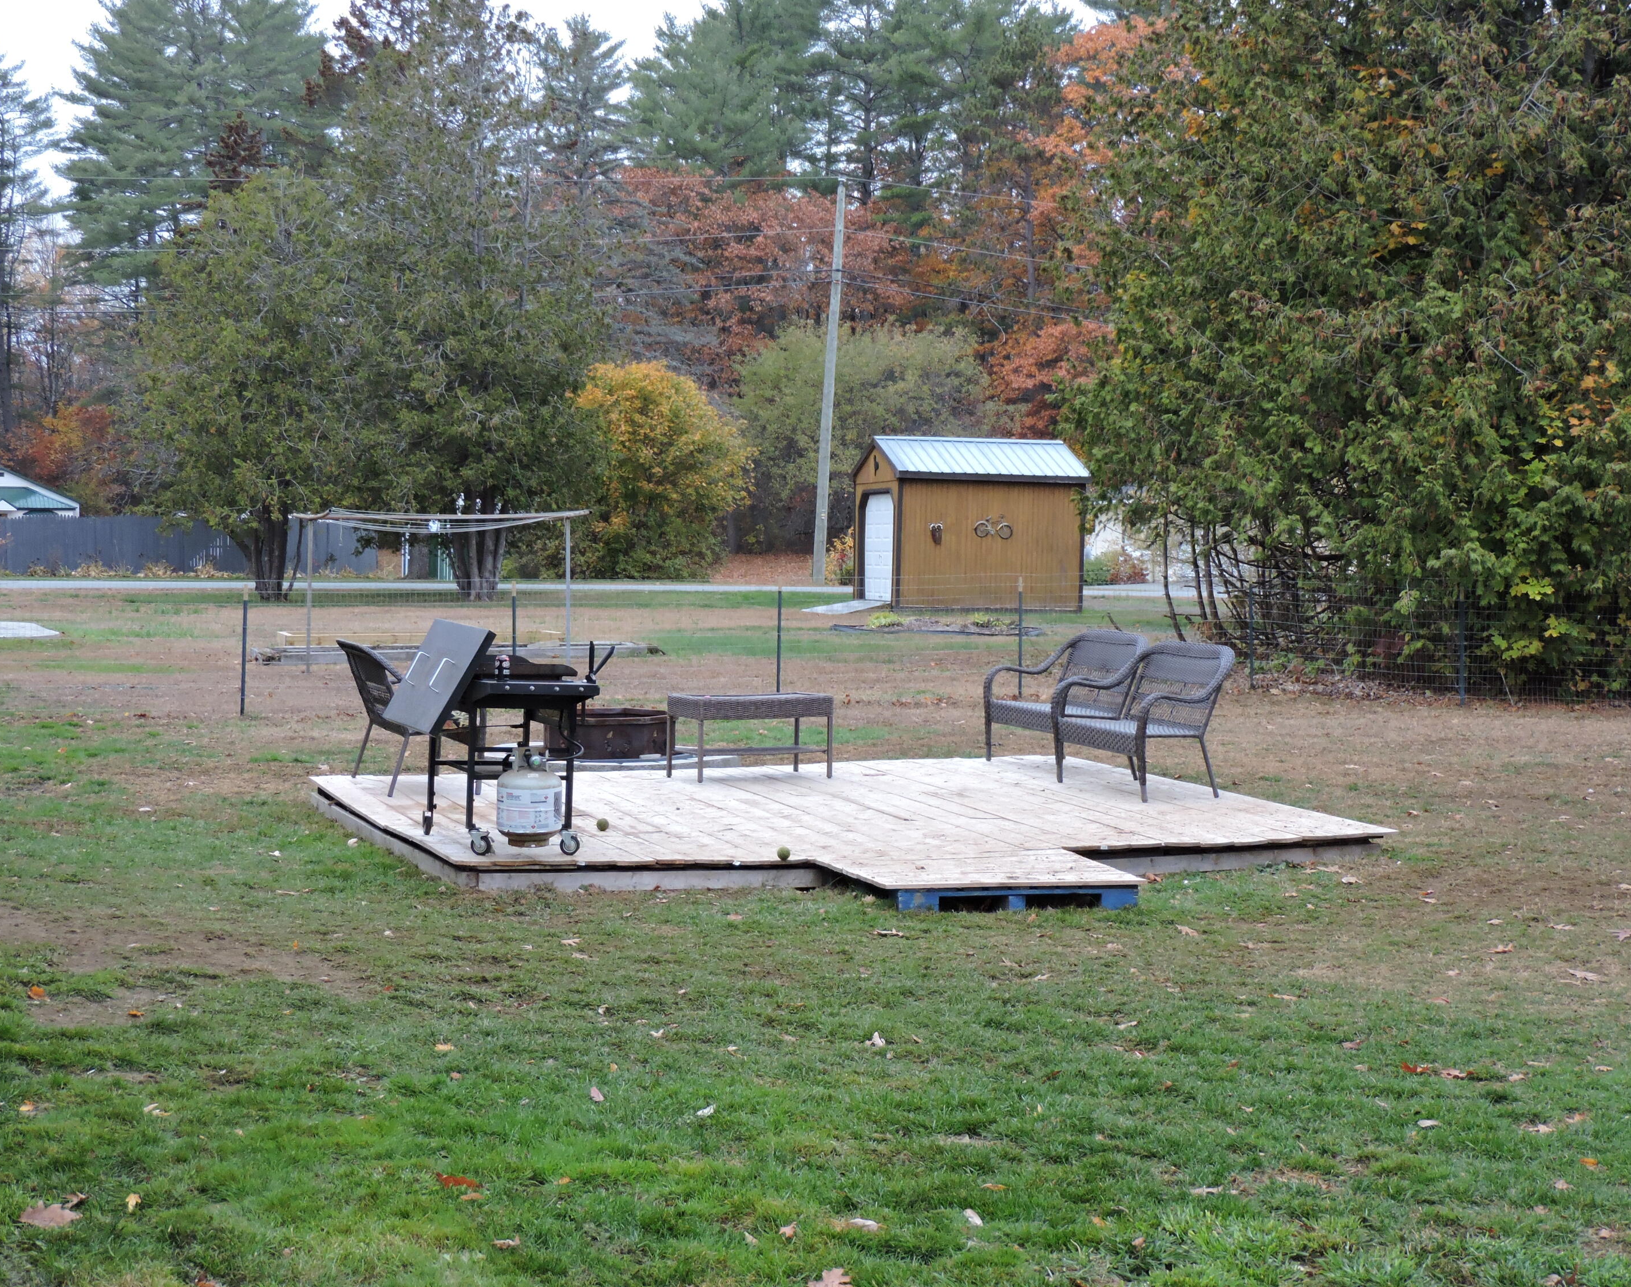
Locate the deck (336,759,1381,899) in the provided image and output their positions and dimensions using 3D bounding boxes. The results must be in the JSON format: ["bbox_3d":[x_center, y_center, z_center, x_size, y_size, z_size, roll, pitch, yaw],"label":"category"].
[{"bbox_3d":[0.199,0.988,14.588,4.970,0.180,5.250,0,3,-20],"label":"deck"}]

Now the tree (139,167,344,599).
[{"bbox_3d":[-10.987,-5.055,52.787,4.300,8.350,4.200,1,3,0],"label":"tree"}]

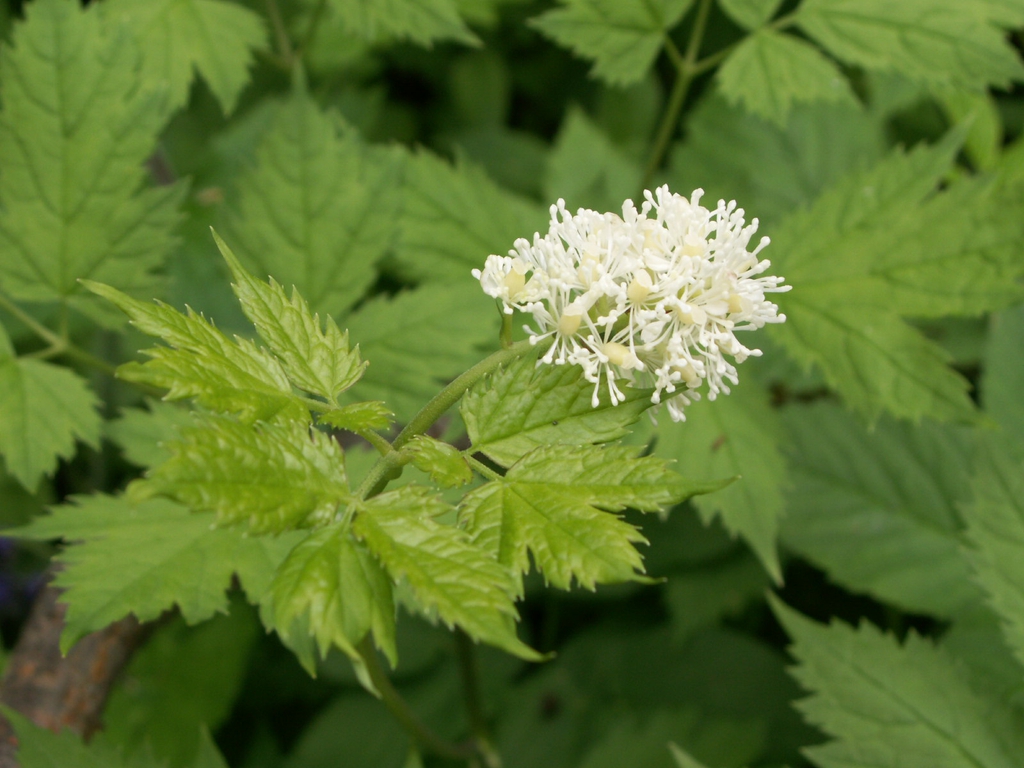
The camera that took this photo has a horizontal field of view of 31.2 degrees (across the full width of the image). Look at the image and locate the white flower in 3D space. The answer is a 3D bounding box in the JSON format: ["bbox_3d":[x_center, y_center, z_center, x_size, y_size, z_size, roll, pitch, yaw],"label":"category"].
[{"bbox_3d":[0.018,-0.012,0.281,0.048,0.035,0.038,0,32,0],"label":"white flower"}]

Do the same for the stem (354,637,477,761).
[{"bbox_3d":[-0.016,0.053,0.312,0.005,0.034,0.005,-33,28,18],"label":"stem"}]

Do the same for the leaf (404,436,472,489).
[{"bbox_3d":[-0.010,0.010,0.240,0.009,0.004,0.006,0,34,-24],"label":"leaf"}]

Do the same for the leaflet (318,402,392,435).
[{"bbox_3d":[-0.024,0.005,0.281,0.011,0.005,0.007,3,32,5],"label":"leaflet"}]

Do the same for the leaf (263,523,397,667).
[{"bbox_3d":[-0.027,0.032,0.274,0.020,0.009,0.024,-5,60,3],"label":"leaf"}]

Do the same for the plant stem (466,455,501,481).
[{"bbox_3d":[-0.005,0.016,0.353,0.008,0.002,0.002,36,1,9],"label":"plant stem"}]

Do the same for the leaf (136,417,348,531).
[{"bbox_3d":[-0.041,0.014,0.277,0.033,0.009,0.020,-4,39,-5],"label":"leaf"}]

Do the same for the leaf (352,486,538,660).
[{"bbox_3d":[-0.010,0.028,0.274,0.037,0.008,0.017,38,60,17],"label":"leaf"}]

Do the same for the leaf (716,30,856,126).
[{"bbox_3d":[0.073,-0.082,0.490,0.037,0.010,0.031,-7,50,-9],"label":"leaf"}]

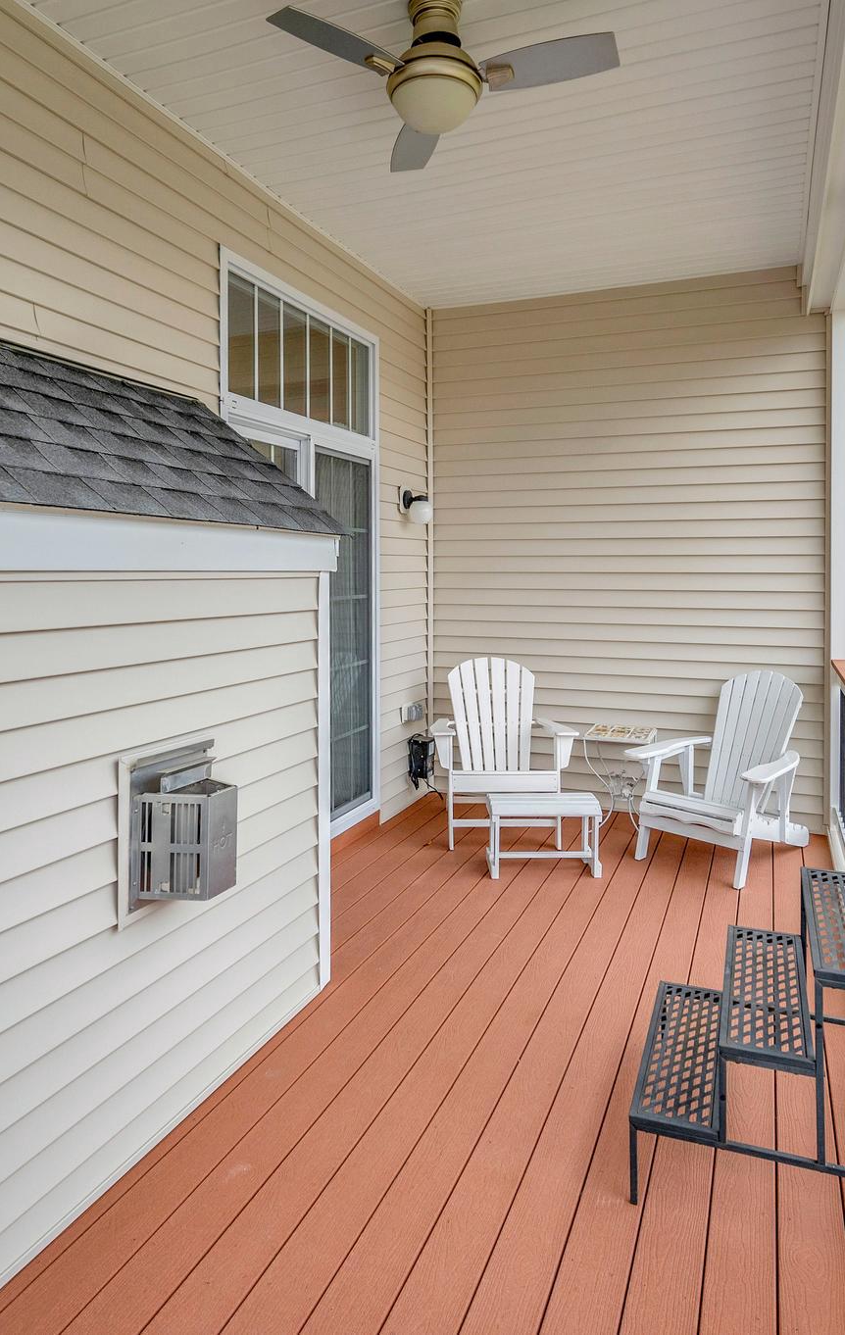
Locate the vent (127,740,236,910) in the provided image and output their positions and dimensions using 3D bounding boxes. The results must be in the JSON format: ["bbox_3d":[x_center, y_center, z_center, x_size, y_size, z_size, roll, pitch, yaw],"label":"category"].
[{"bbox_3d":[-0.590,0.410,2.060,0.170,0.360,0.310,2,5,22],"label":"vent"}]

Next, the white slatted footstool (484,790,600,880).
[{"bbox_3d":[0.597,0.823,3.850,0.530,0.360,0.360,0,4,0],"label":"white slatted footstool"}]

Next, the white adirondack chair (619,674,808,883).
[{"bbox_3d":[1.575,0.515,4.090,0.860,0.930,0.750,-4,6,-44],"label":"white adirondack chair"}]

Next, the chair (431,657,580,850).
[{"bbox_3d":[0.435,0.462,4.520,0.780,0.930,0.860,0,4,0],"label":"chair"}]

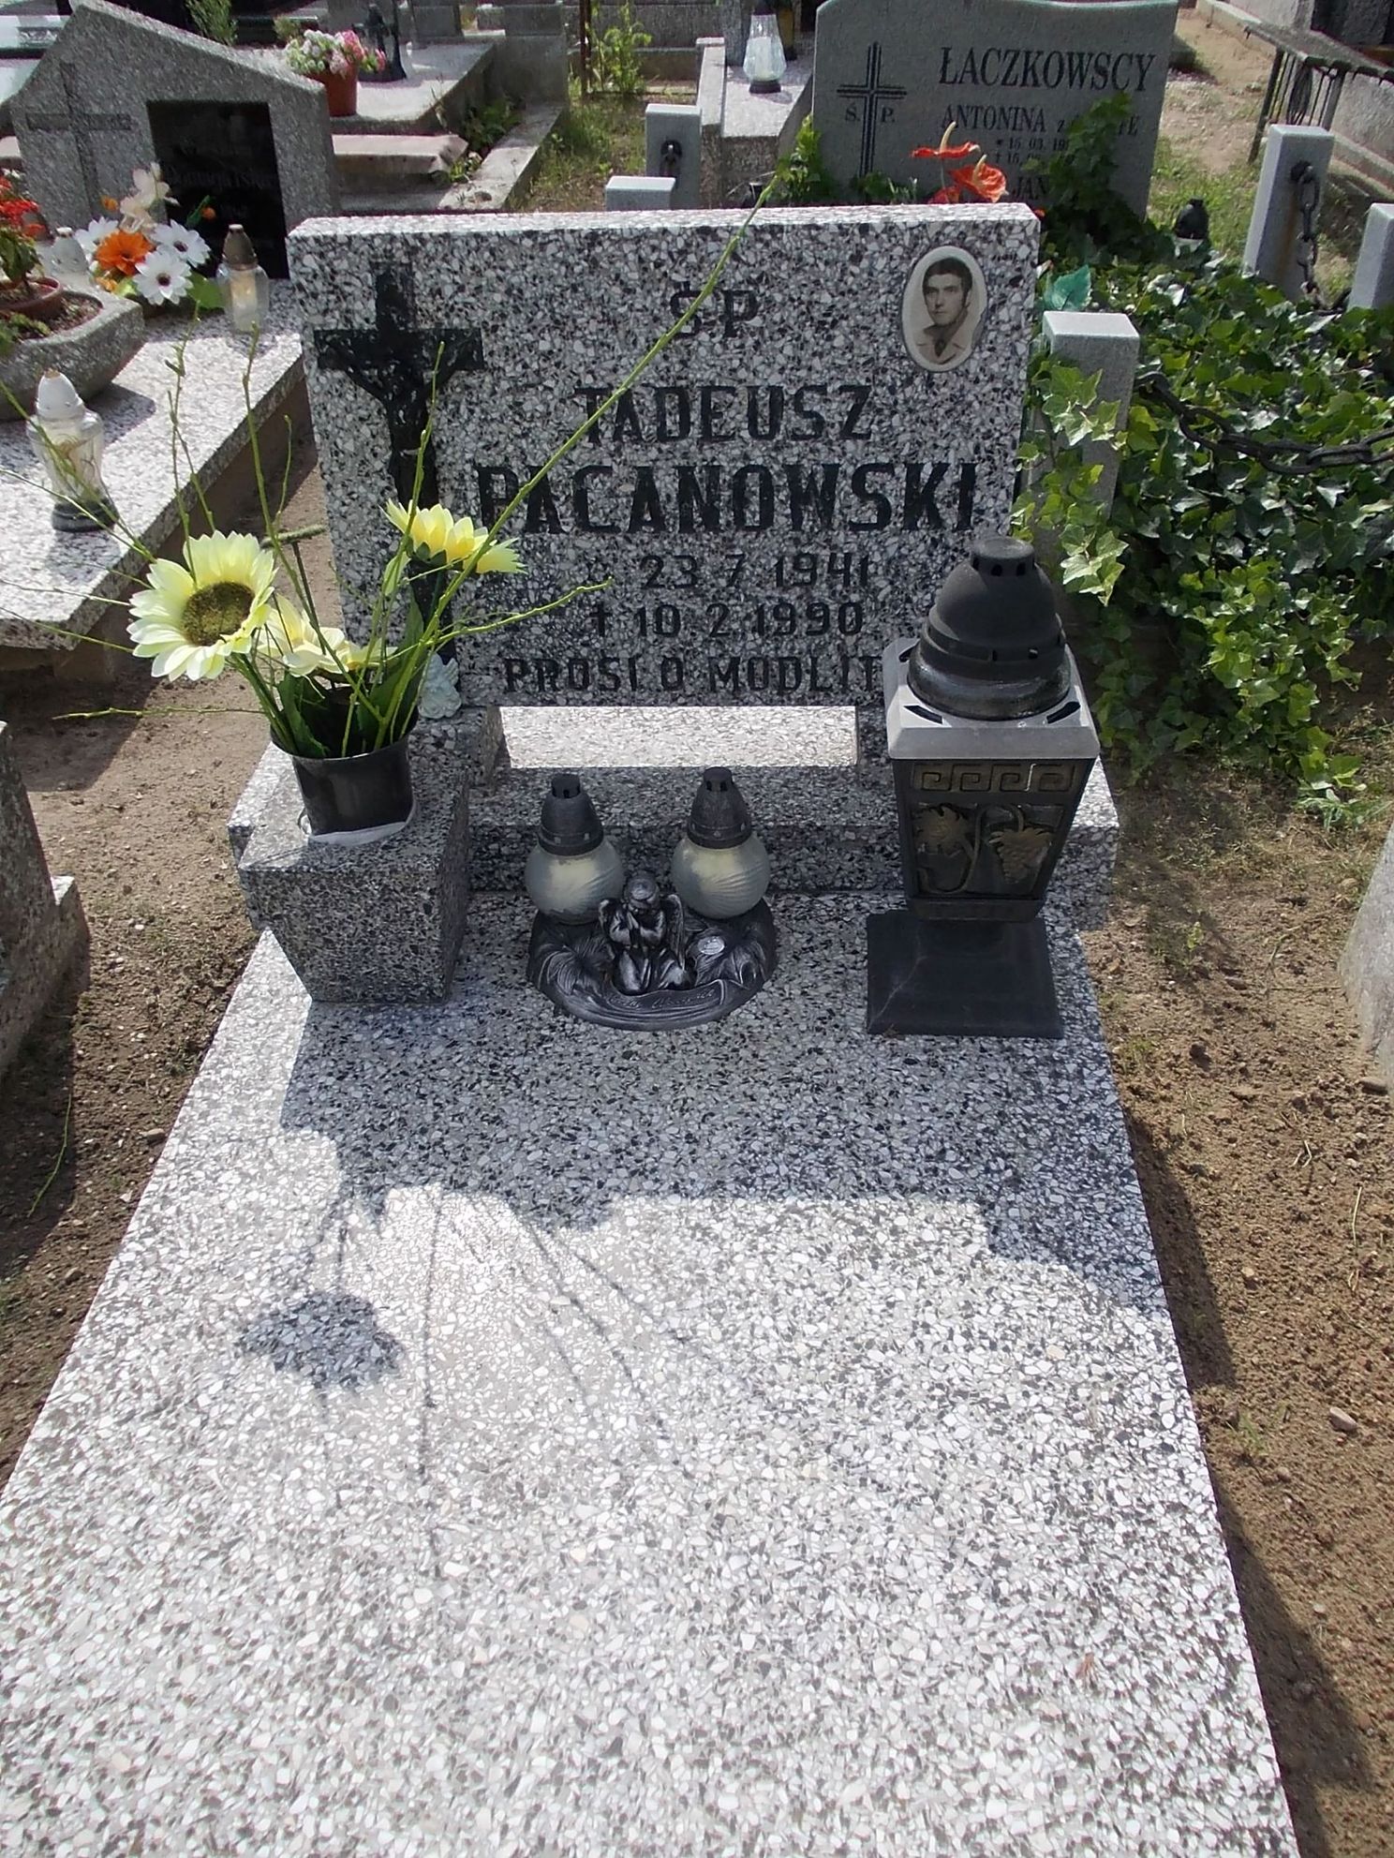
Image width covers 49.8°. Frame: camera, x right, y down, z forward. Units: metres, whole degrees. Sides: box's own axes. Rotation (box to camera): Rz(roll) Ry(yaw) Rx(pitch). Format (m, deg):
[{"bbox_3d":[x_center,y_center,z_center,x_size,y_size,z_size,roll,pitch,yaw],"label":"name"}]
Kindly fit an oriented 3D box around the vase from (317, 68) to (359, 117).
[{"bbox_3d":[-1.129,-2.621,4.700,0.145,0.140,0.145,0,38,4],"label":"vase"}]

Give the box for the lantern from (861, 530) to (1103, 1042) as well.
[{"bbox_3d":[0.275,-0.148,1.451,0.201,0.484,0.201,0,38,4],"label":"lantern"}]

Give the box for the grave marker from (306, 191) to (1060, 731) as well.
[{"bbox_3d":[-0.031,-0.485,1.656,0.748,0.525,0.105,0,32,4],"label":"grave marker"}]

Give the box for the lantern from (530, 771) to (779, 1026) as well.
[{"bbox_3d":[-0.051,-0.042,1.571,0.273,0.194,0.233,0,38,4],"label":"lantern"}]

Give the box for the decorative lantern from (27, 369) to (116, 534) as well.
[{"bbox_3d":[-0.979,-0.753,2.345,0.117,0.226,0.114,0,38,4],"label":"decorative lantern"}]

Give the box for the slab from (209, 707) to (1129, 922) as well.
[{"bbox_3d":[-0.024,-0.149,1.839,0.998,0.148,0.296,0,38,4],"label":"slab"}]

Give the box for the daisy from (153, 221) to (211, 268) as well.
[{"bbox_3d":[-1.094,-1.454,3.195,0.120,0.115,0.040,-39,8,-38],"label":"daisy"}]

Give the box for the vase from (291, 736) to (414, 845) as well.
[{"bbox_3d":[-0.353,-0.163,1.544,0.146,0.114,0.146,0,38,4],"label":"vase"}]

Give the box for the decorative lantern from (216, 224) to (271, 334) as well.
[{"bbox_3d":[-0.967,-1.379,3.180,0.110,0.198,0.110,0,38,4],"label":"decorative lantern"}]

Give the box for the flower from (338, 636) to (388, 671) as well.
[{"bbox_3d":[-0.321,-0.261,1.428,0.080,0.050,0.080,0,38,4],"label":"flower"}]

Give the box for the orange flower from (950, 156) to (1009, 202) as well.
[{"bbox_3d":[0.533,-1.421,2.850,0.110,0.095,0.050,0,3,4],"label":"orange flower"}]

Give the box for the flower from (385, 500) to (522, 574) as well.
[{"bbox_3d":[-0.234,-0.377,1.448,0.128,0.128,0.058,14,71,20],"label":"flower"}]

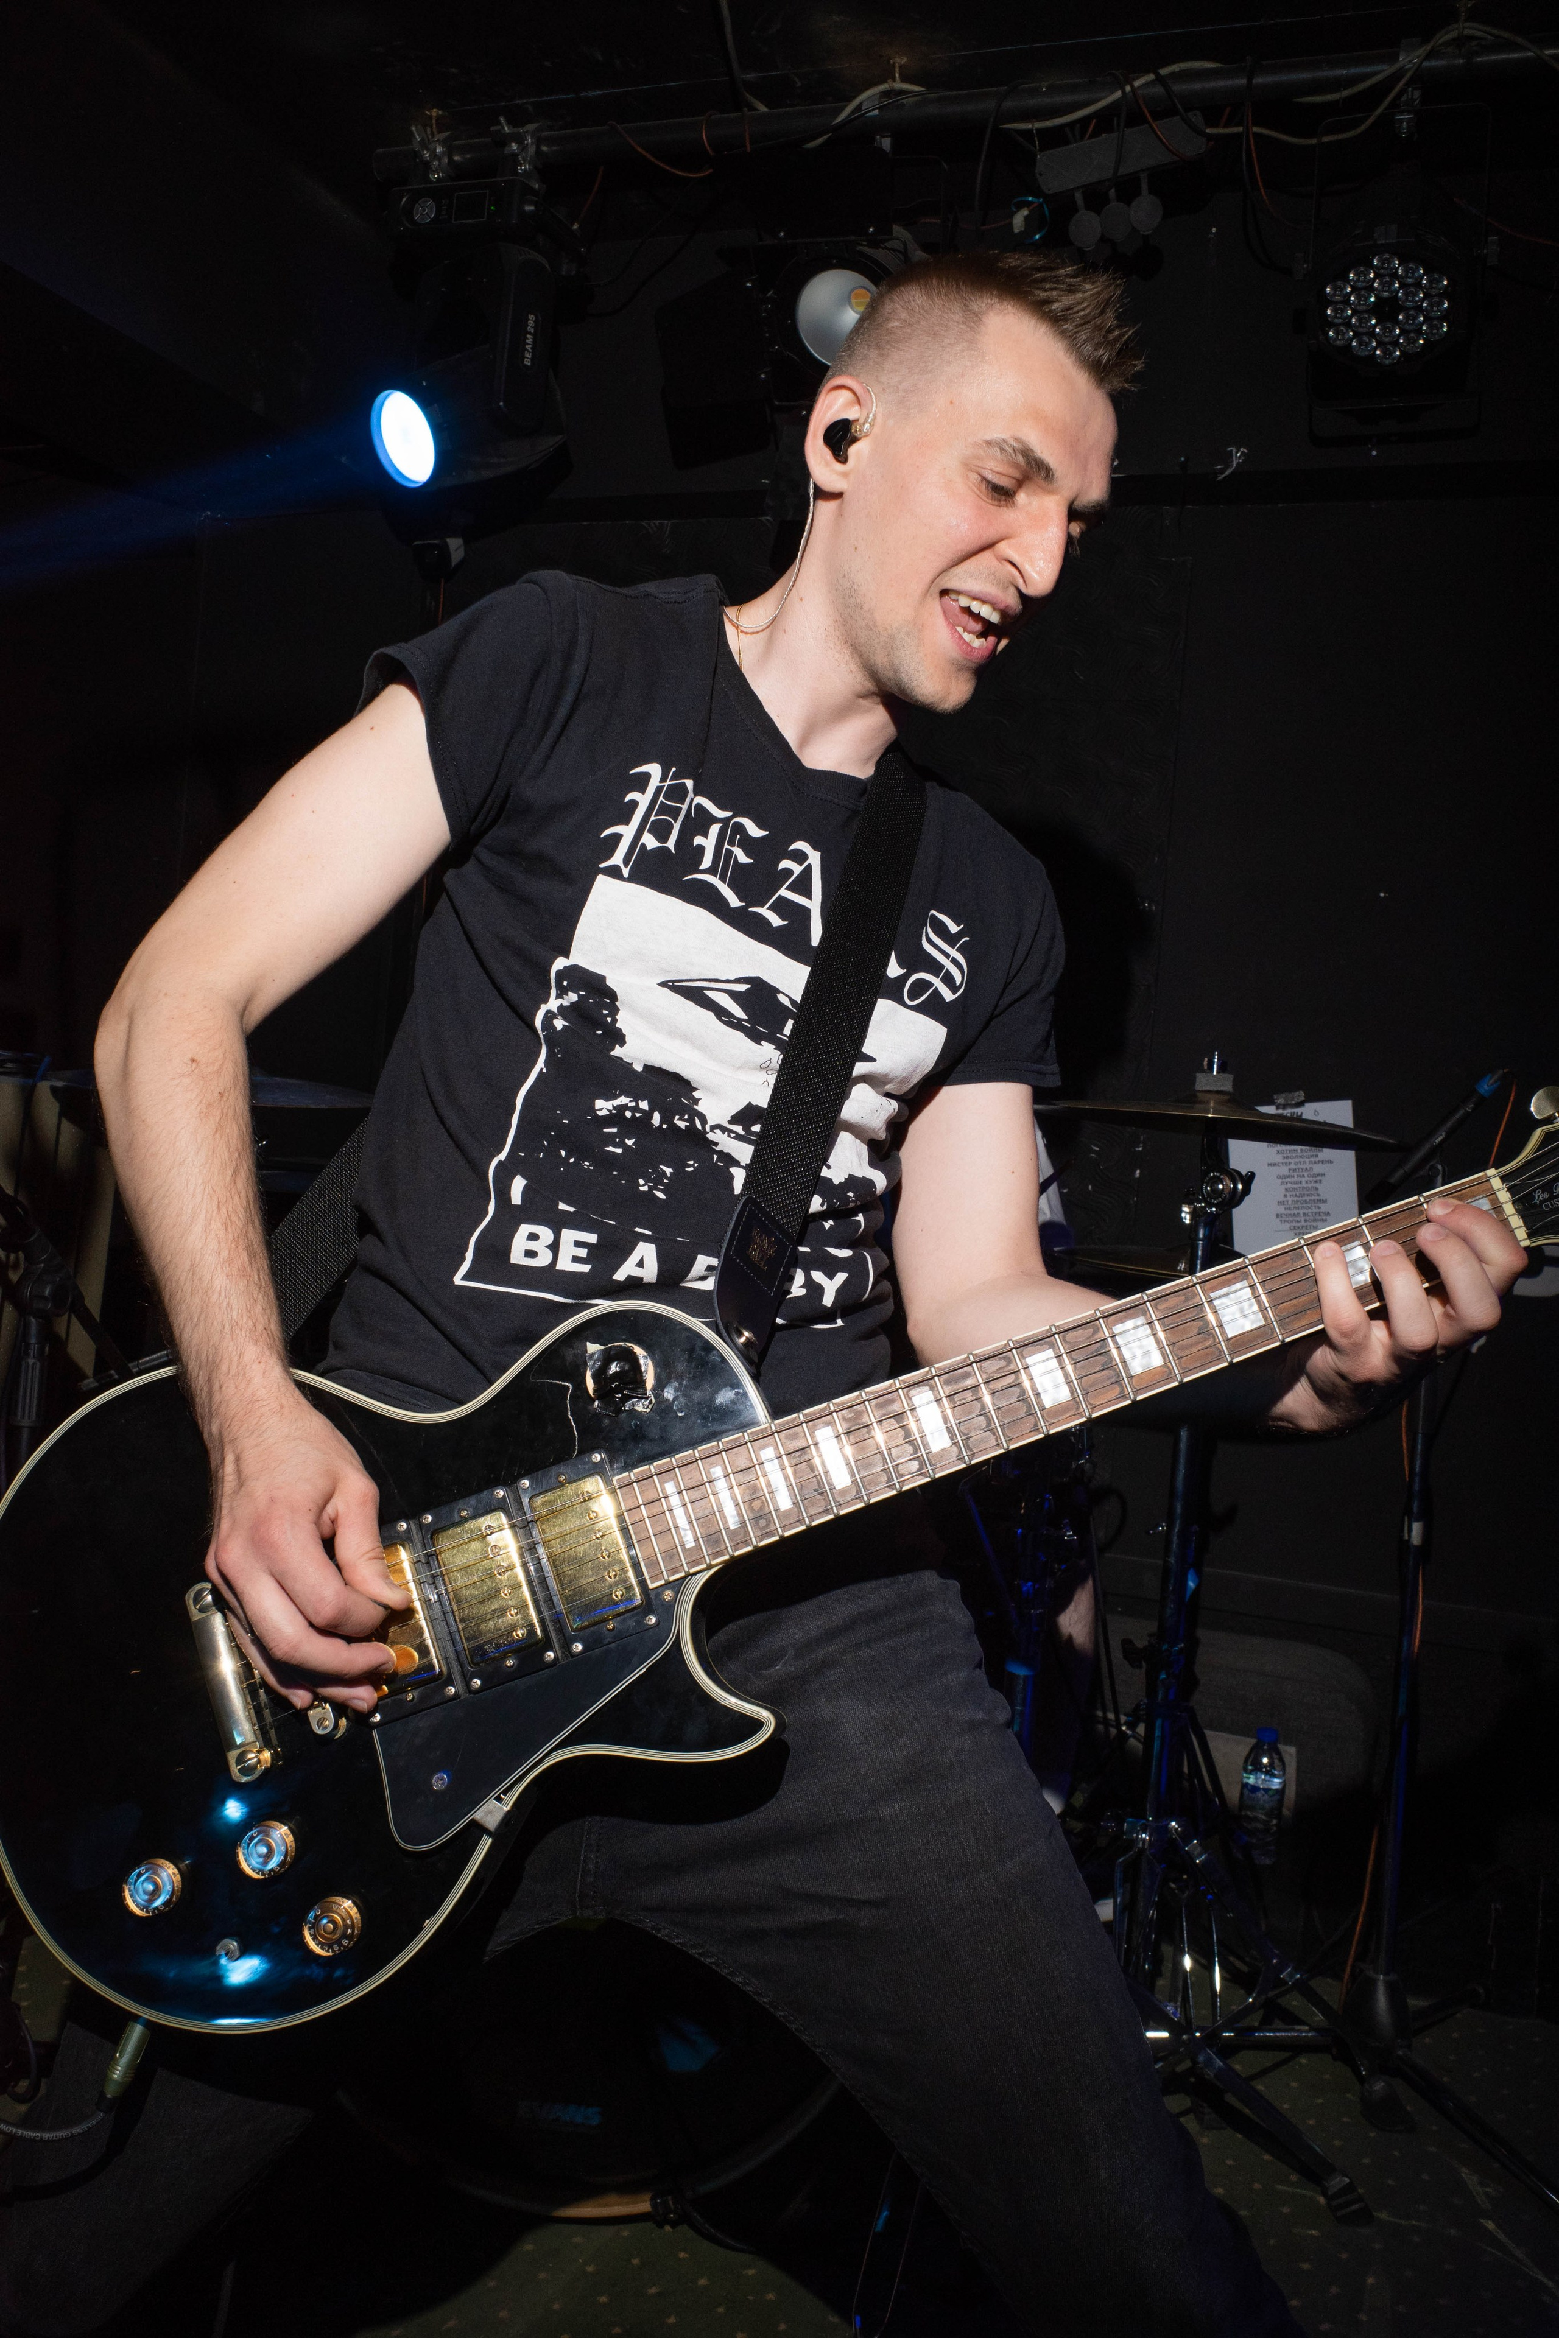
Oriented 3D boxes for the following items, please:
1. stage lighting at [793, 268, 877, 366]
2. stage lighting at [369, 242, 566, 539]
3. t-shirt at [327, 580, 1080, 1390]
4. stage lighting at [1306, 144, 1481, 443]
[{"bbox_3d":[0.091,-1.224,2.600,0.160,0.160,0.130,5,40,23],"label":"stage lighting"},{"bbox_3d":[-0.472,-1.185,2.780,0.300,0.380,0.270,-14,13,-36],"label":"stage lighting"},{"bbox_3d":[-0.067,-0.073,1.080,0.450,0.570,0.260,14,4,-24],"label":"t-shirt"},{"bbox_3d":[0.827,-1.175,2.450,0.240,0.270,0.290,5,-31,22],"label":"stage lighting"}]

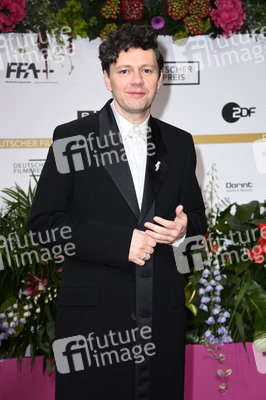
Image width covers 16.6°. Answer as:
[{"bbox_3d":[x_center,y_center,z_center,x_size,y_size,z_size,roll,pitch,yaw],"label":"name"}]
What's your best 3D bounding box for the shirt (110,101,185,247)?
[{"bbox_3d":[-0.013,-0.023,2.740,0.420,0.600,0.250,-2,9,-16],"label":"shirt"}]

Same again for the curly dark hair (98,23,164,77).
[{"bbox_3d":[-0.006,-0.413,2.580,0.188,0.190,0.230,-2,5,-9],"label":"curly dark hair"}]

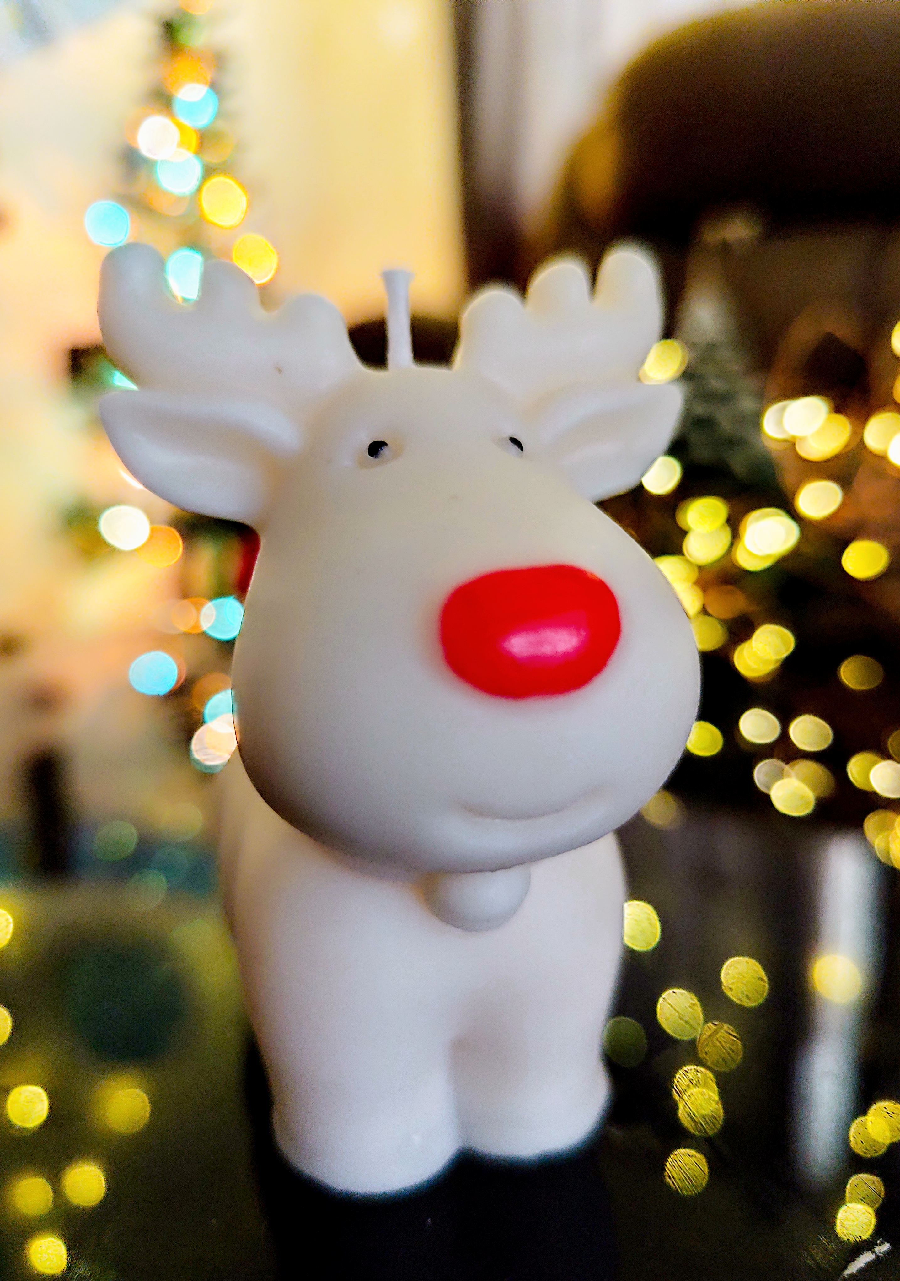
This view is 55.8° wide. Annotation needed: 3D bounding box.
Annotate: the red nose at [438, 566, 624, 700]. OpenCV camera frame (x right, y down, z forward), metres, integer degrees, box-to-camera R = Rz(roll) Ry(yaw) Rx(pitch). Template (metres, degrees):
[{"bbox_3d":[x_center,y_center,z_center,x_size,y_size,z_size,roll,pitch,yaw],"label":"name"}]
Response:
[{"bbox_3d":[0.007,-0.001,0.076,0.018,0.012,0.009,-2,-3,-24],"label":"red nose"}]

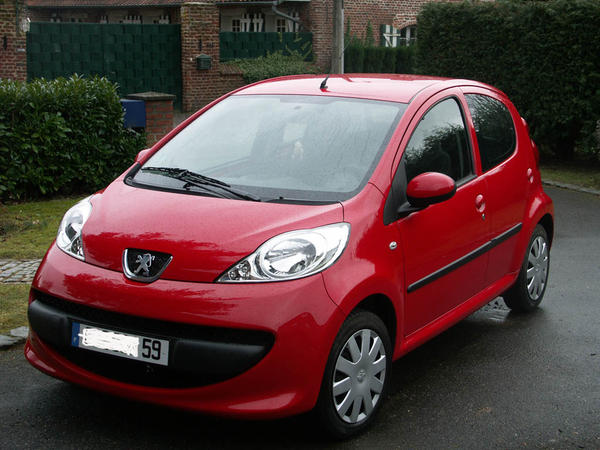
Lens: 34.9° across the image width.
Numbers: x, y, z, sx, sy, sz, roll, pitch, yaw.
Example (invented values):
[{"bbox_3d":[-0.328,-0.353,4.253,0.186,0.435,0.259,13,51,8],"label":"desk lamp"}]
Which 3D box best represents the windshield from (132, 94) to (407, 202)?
[{"bbox_3d":[-0.165,-0.403,4.636,1.280,0.120,0.950,6,40,31],"label":"windshield"}]

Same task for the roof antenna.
[{"bbox_3d":[0.136,-0.757,5.065,0.030,0.085,0.090,6,12,31],"label":"roof antenna"}]

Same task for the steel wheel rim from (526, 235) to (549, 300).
[{"bbox_3d":[1.463,0.271,6.007,0.100,0.400,0.400,6,12,31],"label":"steel wheel rim"}]

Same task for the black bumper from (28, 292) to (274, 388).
[{"bbox_3d":[-0.674,0.493,3.967,1.310,0.290,0.220,6,12,31],"label":"black bumper"}]

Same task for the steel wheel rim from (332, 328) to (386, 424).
[{"bbox_3d":[0.225,0.640,4.050,0.100,0.400,0.400,8,13,38],"label":"steel wheel rim"}]

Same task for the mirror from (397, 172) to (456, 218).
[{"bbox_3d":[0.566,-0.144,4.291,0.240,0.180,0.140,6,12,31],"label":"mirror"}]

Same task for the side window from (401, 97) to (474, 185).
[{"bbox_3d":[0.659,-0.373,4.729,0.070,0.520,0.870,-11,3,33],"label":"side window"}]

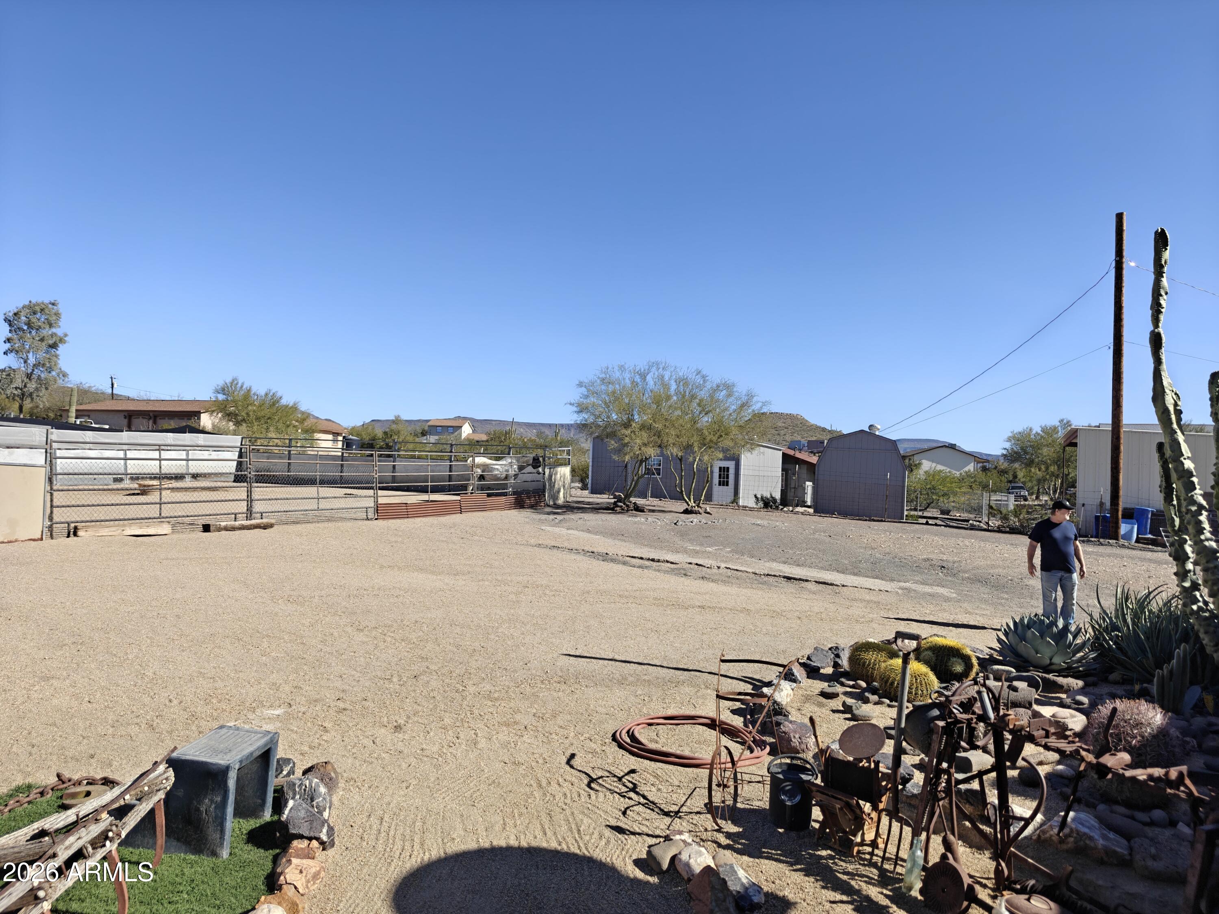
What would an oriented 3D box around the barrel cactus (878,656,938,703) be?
[{"bbox_3d":[2.576,1.926,7.000,0.520,0.420,0.520,2,-1,0],"label":"barrel cactus"}]

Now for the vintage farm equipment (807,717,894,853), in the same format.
[{"bbox_3d":[1.257,1.711,4.200,0.330,0.580,0.390,1,-2,40],"label":"vintage farm equipment"}]

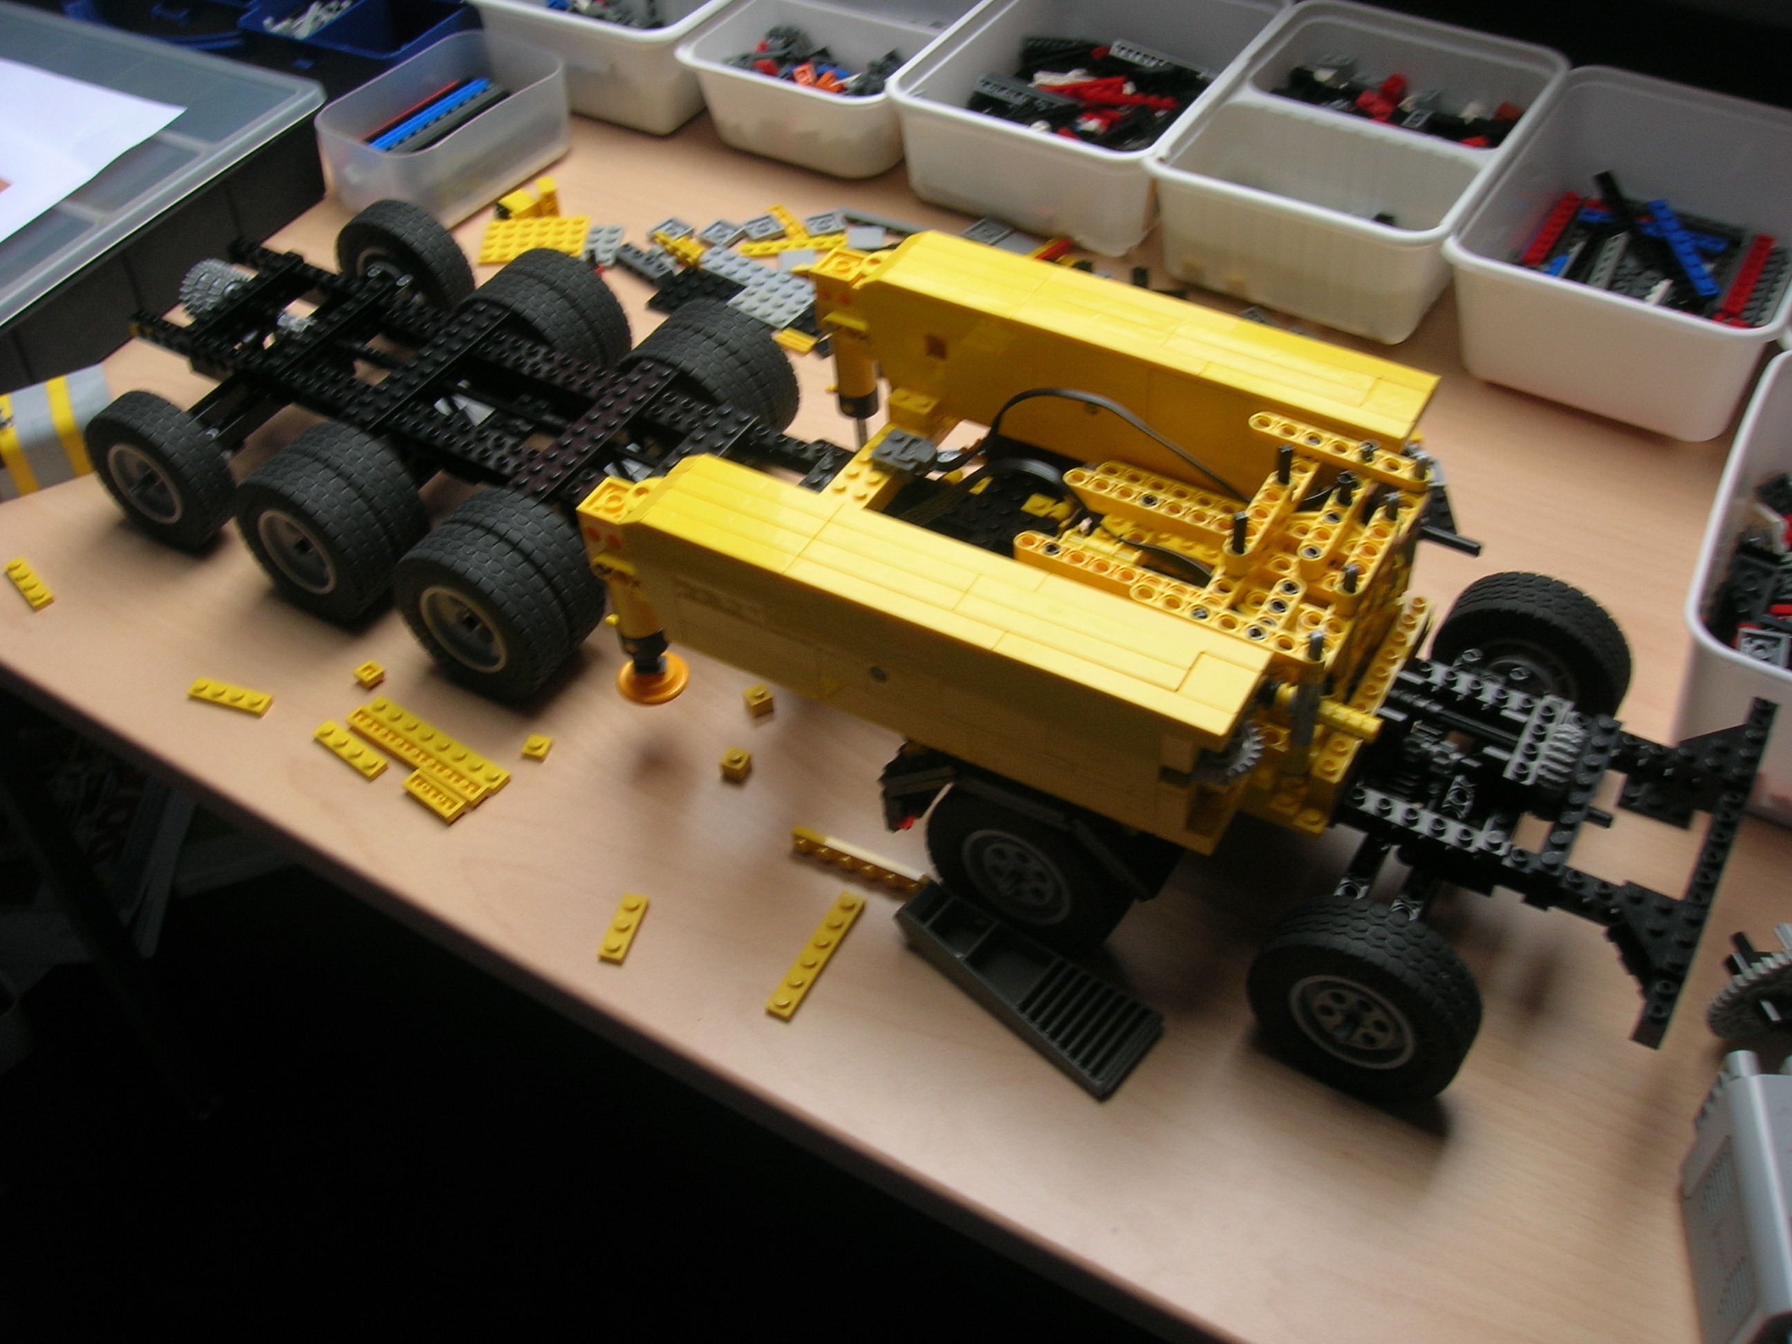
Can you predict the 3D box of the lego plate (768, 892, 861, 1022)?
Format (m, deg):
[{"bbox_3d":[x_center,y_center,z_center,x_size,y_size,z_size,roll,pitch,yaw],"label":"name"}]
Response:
[{"bbox_3d":[-0.024,0.087,0.538,0.008,0.005,0.048,20,52,22],"label":"lego plate"}]

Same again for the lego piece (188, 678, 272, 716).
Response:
[{"bbox_3d":[-0.237,0.009,0.629,0.032,0.005,0.008,13,50,16],"label":"lego piece"}]

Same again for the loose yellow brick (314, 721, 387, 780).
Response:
[{"bbox_3d":[-0.188,0.027,0.608,0.032,0.005,0.008,30,56,28],"label":"loose yellow brick"}]

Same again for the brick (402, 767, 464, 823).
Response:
[{"bbox_3d":[-0.154,0.043,0.590,0.024,0.005,0.008,29,55,28],"label":"brick"}]

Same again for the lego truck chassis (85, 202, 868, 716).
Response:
[{"bbox_3d":[-0.156,-0.089,0.671,0.308,0.066,0.160,23,53,24],"label":"lego truck chassis"}]

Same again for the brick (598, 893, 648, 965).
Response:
[{"bbox_3d":[-0.085,0.080,0.549,0.008,0.005,0.024,10,49,14],"label":"brick"}]

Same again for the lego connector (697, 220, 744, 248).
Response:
[{"bbox_3d":[-0.080,-0.200,0.810,0.016,0.005,0.016,27,55,27],"label":"lego connector"}]

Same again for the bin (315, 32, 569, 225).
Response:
[{"bbox_3d":[-0.216,-0.263,0.855,0.072,0.043,0.108,27,55,27],"label":"bin"}]

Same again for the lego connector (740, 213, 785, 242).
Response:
[{"bbox_3d":[-0.061,-0.203,0.811,0.016,0.005,0.016,-23,49,-16],"label":"lego connector"}]

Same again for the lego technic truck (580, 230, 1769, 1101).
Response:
[{"bbox_3d":[0.086,-0.009,0.538,0.327,0.120,0.170,21,52,23],"label":"lego technic truck"}]

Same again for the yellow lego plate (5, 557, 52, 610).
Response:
[{"bbox_3d":[-0.333,-0.034,0.677,0.008,0.005,0.032,-34,53,-24],"label":"yellow lego plate"}]

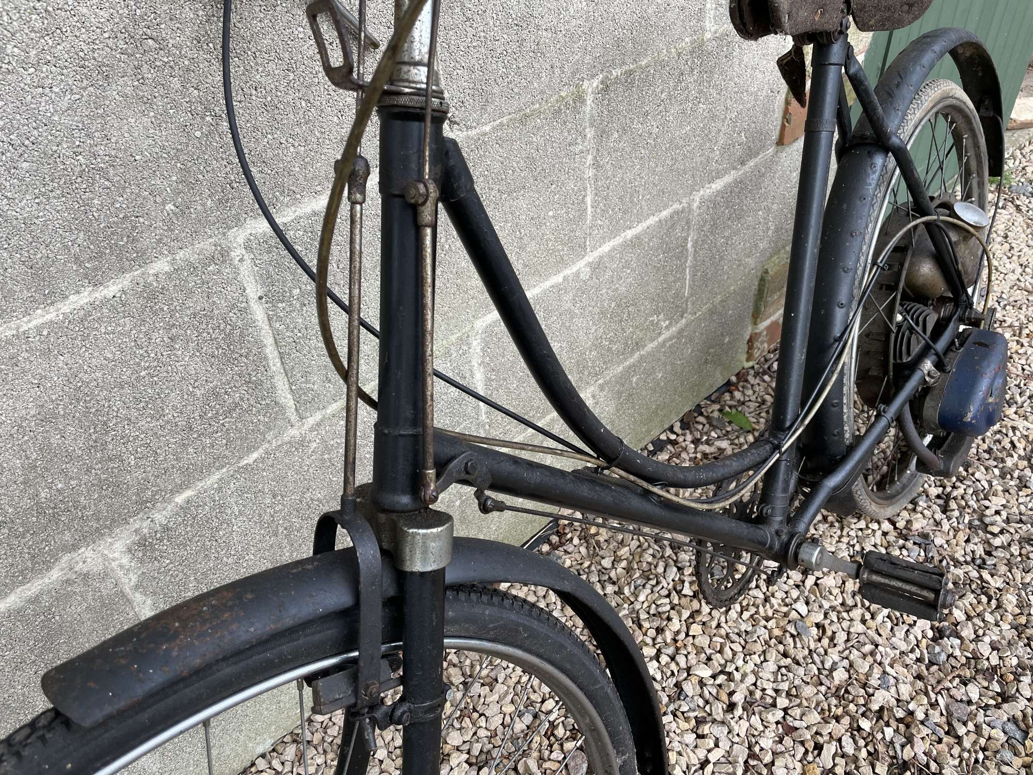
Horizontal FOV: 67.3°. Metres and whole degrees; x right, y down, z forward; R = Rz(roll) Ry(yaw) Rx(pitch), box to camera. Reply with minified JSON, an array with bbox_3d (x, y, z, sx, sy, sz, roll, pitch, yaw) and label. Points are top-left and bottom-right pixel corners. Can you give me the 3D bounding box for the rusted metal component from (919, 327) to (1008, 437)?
[{"bbox_3d":[0.669,0.000,1.145,0.070,0.092,0.165,13,52,40],"label":"rusted metal component"}]

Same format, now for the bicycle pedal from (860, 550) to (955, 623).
[{"bbox_3d":[0.482,0.246,0.962,0.103,0.062,0.029,13,12,40],"label":"bicycle pedal"}]

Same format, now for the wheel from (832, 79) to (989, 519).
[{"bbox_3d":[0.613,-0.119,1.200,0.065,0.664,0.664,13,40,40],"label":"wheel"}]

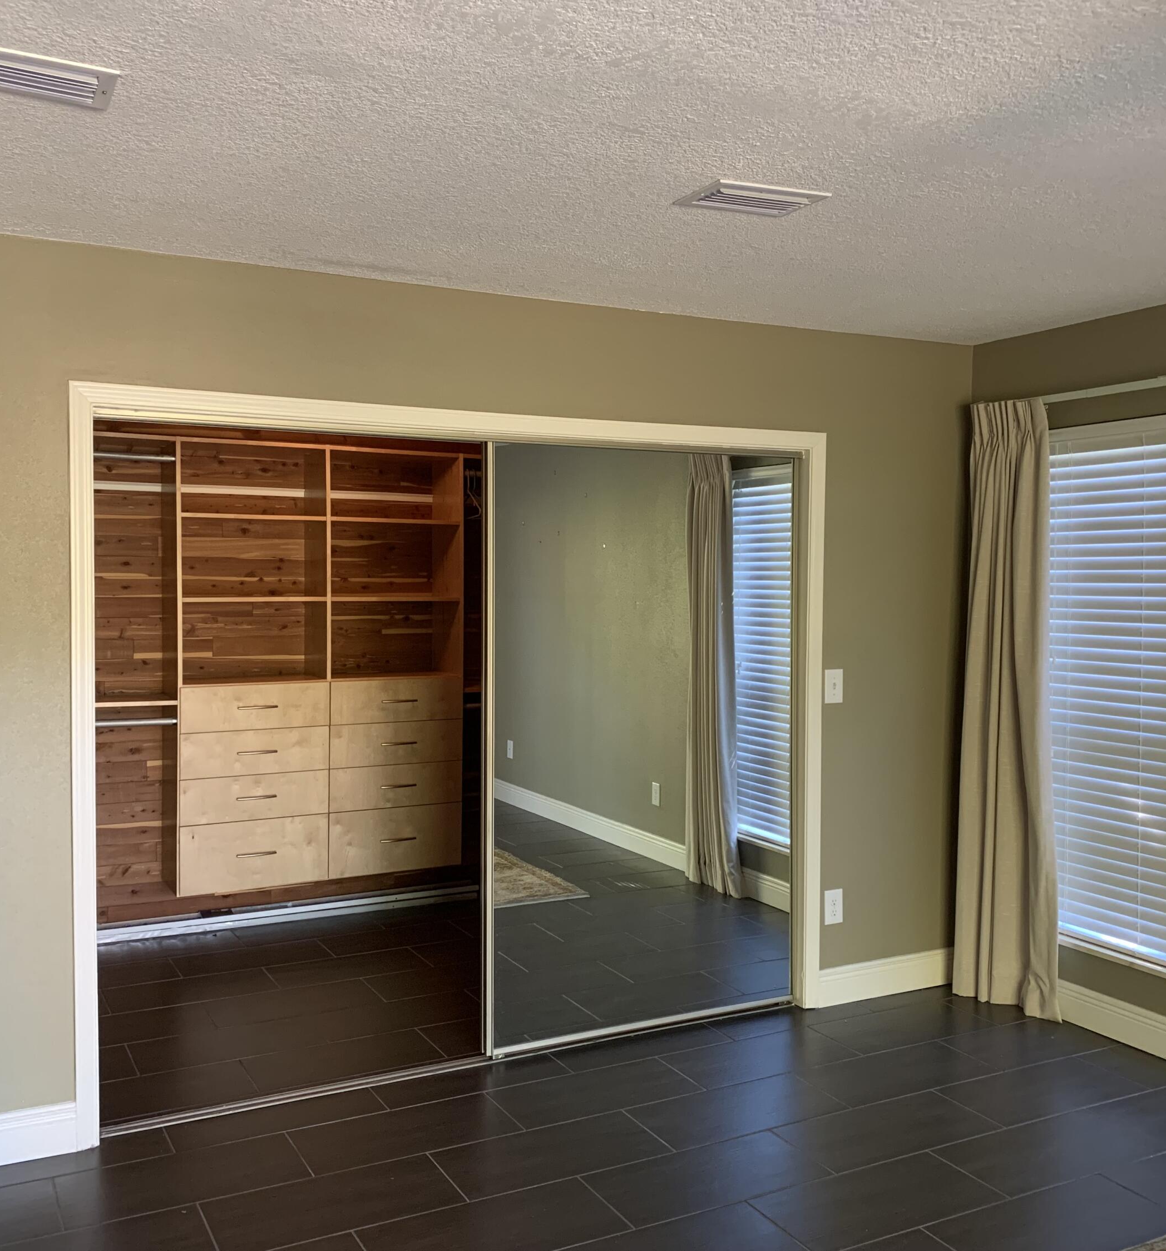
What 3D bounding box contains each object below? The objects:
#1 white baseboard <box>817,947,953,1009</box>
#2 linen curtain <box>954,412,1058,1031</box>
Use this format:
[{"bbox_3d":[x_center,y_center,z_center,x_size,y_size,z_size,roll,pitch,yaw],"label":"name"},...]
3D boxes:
[{"bbox_3d":[1.168,1.324,4.712,0.723,0.142,0.020,-1,2,-27],"label":"white baseboard"},{"bbox_3d":[1.546,0.294,4.548,0.145,2.205,0.405,-1,2,-27],"label":"linen curtain"}]

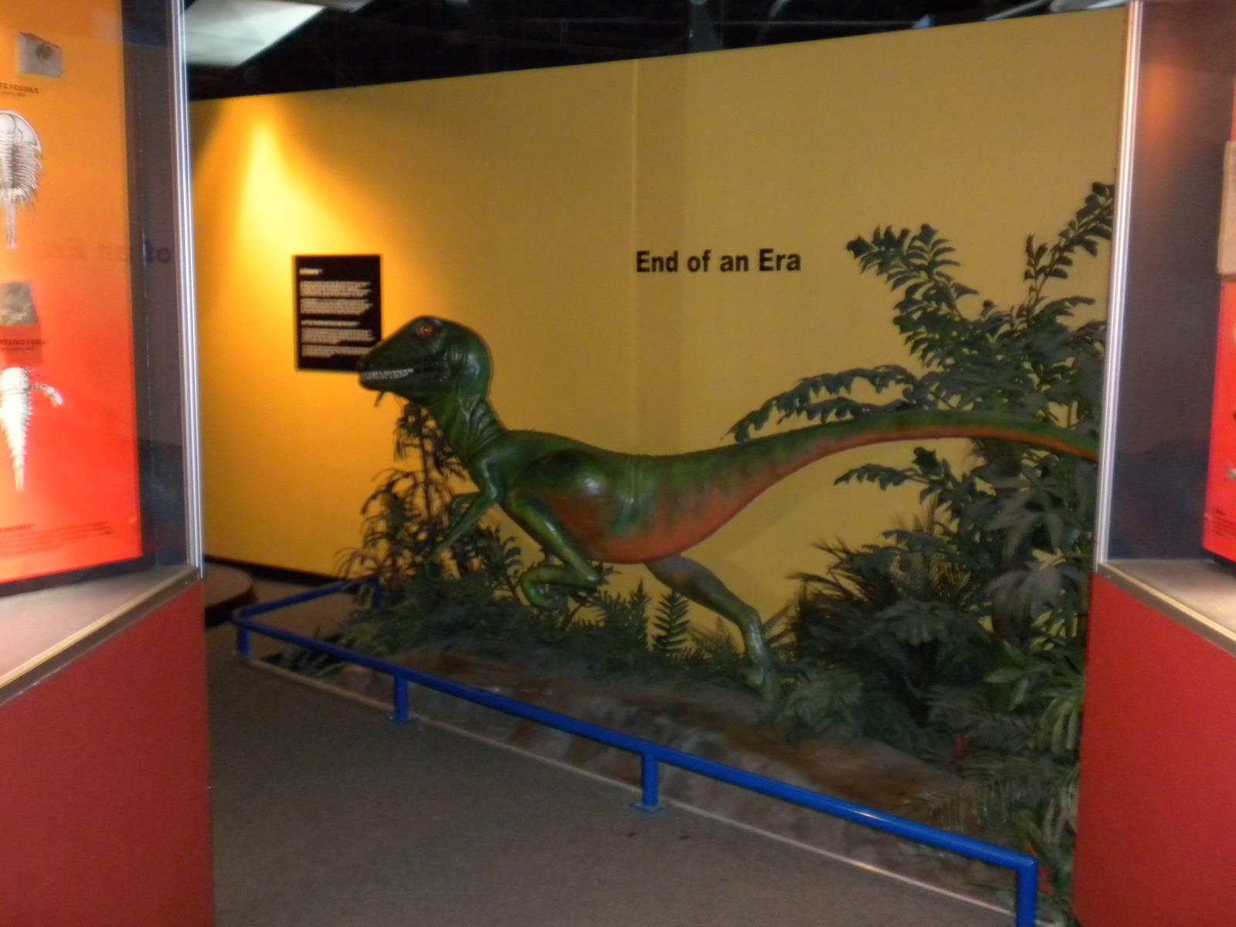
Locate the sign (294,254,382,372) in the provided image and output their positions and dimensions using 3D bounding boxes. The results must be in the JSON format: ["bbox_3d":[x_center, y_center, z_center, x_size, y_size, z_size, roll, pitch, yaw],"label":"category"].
[{"bbox_3d":[-1.455,-0.770,6.827,0.592,0.602,0.020,5,8,31],"label":"sign"}]

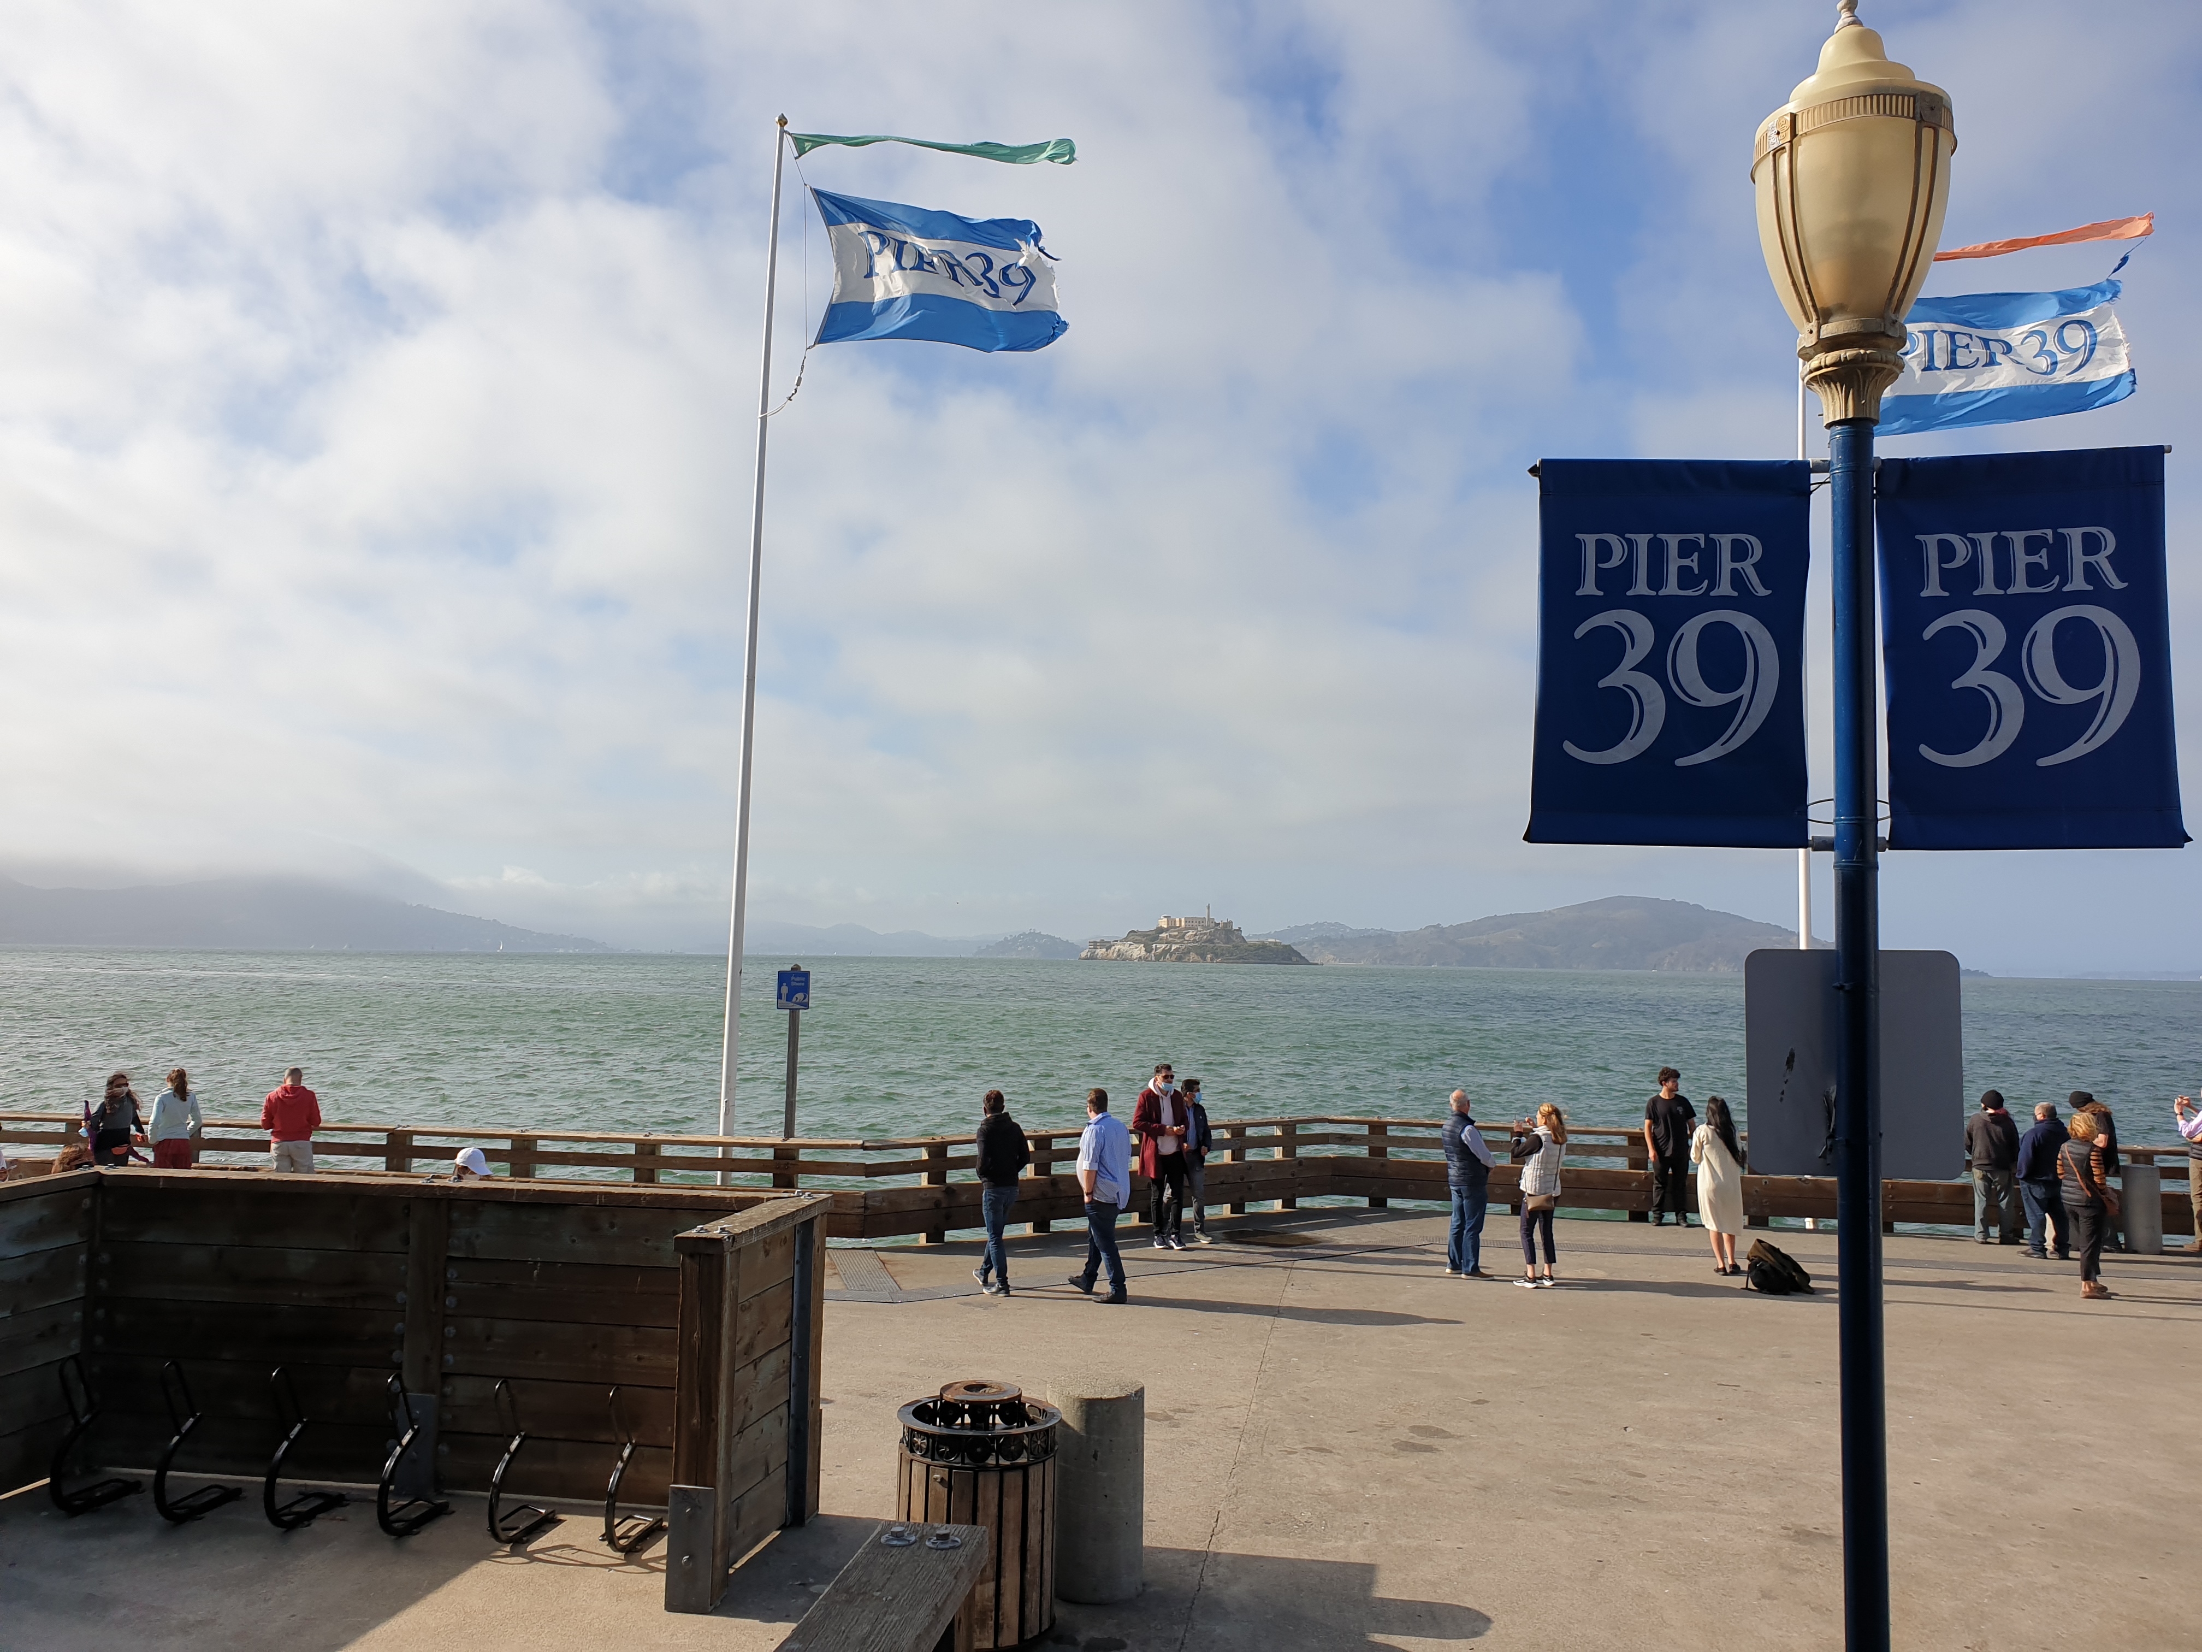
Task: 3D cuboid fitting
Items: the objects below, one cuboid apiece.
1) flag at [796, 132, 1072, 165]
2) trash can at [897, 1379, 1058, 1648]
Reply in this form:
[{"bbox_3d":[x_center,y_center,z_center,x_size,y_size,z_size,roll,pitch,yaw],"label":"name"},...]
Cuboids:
[{"bbox_3d":[-1.790,-7.149,17.467,3.100,0.360,0.350,0,-5,7],"label":"flag"},{"bbox_3d":[-0.535,3.044,7.403,0.710,1.000,0.710,1,-5,0],"label":"trash can"}]

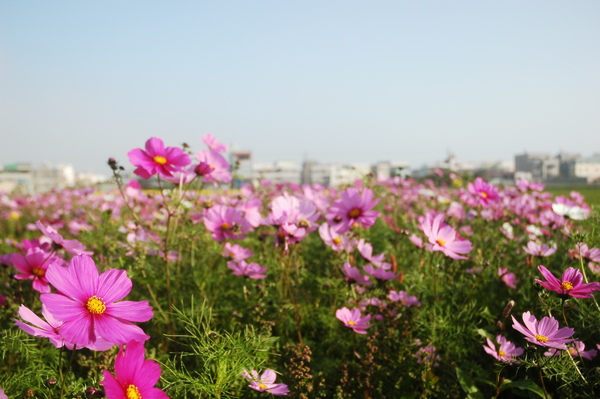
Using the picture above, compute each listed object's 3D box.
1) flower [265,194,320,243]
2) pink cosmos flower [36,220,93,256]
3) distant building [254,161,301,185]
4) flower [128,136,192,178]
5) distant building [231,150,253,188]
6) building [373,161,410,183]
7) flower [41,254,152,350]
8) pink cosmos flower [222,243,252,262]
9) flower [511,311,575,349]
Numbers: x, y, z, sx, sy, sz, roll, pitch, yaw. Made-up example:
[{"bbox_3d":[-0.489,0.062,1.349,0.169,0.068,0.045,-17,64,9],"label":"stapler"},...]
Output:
[{"bbox_3d":[-0.009,0.028,0.817,0.072,0.072,0.025,0,-37,-15],"label":"flower"},{"bbox_3d":[-0.282,0.052,0.711,0.075,0.024,0.075,32,-7,-15],"label":"pink cosmos flower"},{"bbox_3d":[-8.075,-9.278,206.000,16.010,8.010,12.000,0,2,-1],"label":"distant building"},{"bbox_3d":[-0.166,-0.043,0.711,0.073,0.073,0.024,0,-43,-10],"label":"flower"},{"bbox_3d":[-16.979,-9.254,174.000,6.240,9.710,8.000,0,2,-2],"label":"distant building"},{"bbox_3d":[32.967,-9.728,216.000,13.310,8.410,12.000,0,2,3],"label":"building"},{"bbox_3d":[-0.149,0.076,0.444,0.076,0.076,0.022,0,-27,-13],"label":"flower"},{"bbox_3d":[-0.135,0.121,1.311,0.065,0.024,0.065,0,42,13],"label":"pink cosmos flower"},{"bbox_3d":[0.289,0.162,0.715,0.073,0.026,0.073,0,28,-6],"label":"flower"}]

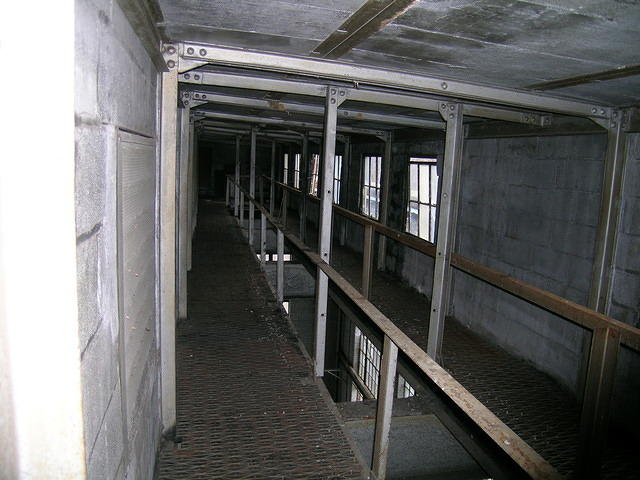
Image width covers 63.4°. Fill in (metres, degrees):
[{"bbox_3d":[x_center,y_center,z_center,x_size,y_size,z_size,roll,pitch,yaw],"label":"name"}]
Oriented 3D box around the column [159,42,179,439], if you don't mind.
[{"bbox_3d":[-0.860,0.045,2.974,0.082,2.243,0.084,0,9,-13],"label":"column"}]

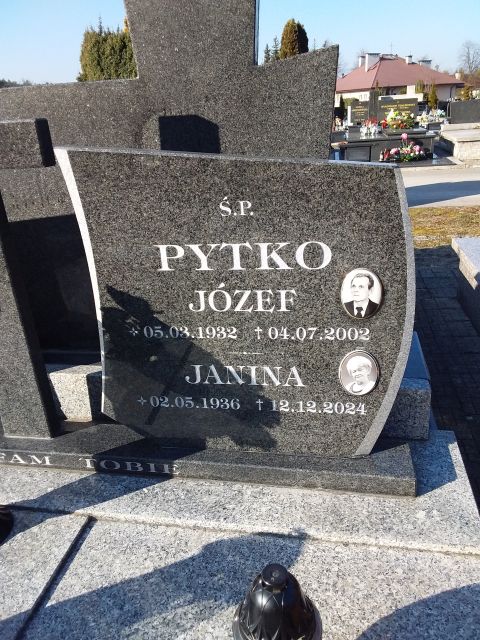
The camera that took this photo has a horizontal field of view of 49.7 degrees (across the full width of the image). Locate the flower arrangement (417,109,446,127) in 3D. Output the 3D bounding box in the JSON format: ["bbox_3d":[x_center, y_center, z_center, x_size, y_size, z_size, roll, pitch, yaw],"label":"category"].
[{"bbox_3d":[4.543,-4.796,12.280,0.640,0.380,0.360,0,23,12],"label":"flower arrangement"}]

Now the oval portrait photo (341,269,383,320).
[{"bbox_3d":[0.259,-0.054,1.094,0.087,0.110,0.012,0,18,12],"label":"oval portrait photo"}]

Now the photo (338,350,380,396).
[{"bbox_3d":[0.266,0.119,1.151,0.087,0.110,0.012,0,18,12],"label":"photo"}]

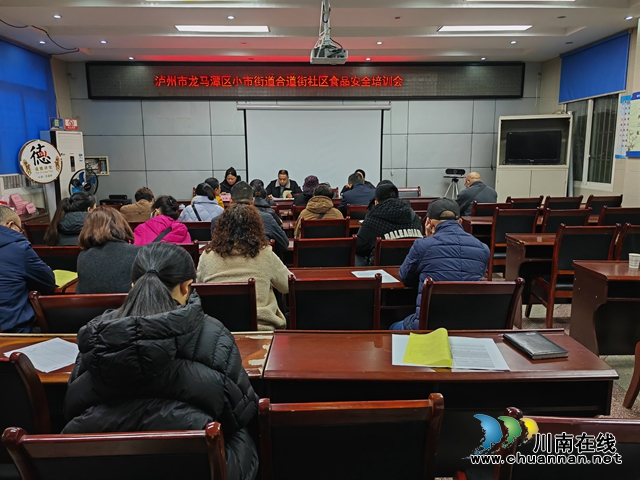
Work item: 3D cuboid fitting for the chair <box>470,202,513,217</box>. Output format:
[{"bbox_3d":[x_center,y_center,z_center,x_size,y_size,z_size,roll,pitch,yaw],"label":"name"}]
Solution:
[{"bbox_3d":[1.994,-0.026,6.075,0.460,0.955,0.570,0,10,0],"label":"chair"}]

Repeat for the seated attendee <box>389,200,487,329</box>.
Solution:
[{"bbox_3d":[0.610,0.397,2.772,0.520,1.280,0.740,-1,10,-4],"label":"seated attendee"}]

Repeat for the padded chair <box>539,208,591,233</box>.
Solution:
[{"bbox_3d":[2.411,0.113,5.179,0.460,0.930,0.540,-1,10,-3],"label":"padded chair"}]

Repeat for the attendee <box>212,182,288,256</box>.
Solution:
[{"bbox_3d":[-0.519,0.214,3.821,0.550,1.260,0.720,-1,10,-2],"label":"attendee"}]

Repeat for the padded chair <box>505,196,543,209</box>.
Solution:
[{"bbox_3d":[2.589,-0.122,6.569,0.450,0.928,0.530,-1,10,0],"label":"padded chair"}]

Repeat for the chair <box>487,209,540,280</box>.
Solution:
[{"bbox_3d":[1.931,0.112,5.199,0.460,0.930,0.540,-1,10,-3],"label":"chair"}]

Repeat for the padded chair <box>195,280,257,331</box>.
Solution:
[{"bbox_3d":[-0.530,0.598,2.695,0.470,0.940,0.570,-1,11,-1],"label":"padded chair"}]

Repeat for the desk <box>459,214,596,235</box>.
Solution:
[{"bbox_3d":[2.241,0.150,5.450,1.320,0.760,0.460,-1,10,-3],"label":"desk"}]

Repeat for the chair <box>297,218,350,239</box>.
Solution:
[{"bbox_3d":[0.057,0.214,4.806,0.450,0.928,0.530,-1,10,0],"label":"chair"}]

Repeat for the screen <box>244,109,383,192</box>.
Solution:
[{"bbox_3d":[-0.099,-1.350,8.598,2.380,1.740,0.050,0,10,1],"label":"screen"}]

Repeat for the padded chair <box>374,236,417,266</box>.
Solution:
[{"bbox_3d":[0.596,0.394,3.733,0.460,0.940,0.570,-1,11,-1],"label":"padded chair"}]

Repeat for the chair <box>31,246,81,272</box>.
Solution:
[{"bbox_3d":[-1.667,0.457,3.458,0.460,0.930,0.540,-1,10,-2],"label":"chair"}]

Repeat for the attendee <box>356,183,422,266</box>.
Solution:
[{"bbox_3d":[0.513,0.208,3.875,0.510,1.270,0.740,0,10,0],"label":"attendee"}]

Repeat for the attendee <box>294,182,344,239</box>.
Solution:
[{"bbox_3d":[-0.003,0.040,4.981,0.500,1.220,0.740,0,10,0],"label":"attendee"}]

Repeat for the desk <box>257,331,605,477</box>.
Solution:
[{"bbox_3d":[0.423,0.799,1.993,1.230,0.760,0.430,0,10,0],"label":"desk"}]

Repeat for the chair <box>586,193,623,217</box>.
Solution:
[{"bbox_3d":[3.611,-0.137,6.665,0.460,0.955,0.570,0,10,0],"label":"chair"}]

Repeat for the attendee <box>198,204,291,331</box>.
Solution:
[{"bbox_3d":[-0.406,0.416,2.817,0.500,1.250,0.740,-1,11,-1],"label":"attendee"}]

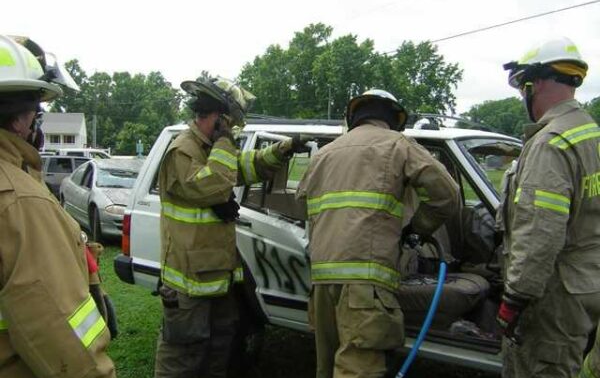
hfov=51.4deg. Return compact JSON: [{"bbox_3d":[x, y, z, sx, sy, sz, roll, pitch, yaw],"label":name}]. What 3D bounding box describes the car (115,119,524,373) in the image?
[{"bbox_3d":[0.900,0.440,4.170,4.240,1.640,1.780,3,3,32],"label":"car"}]

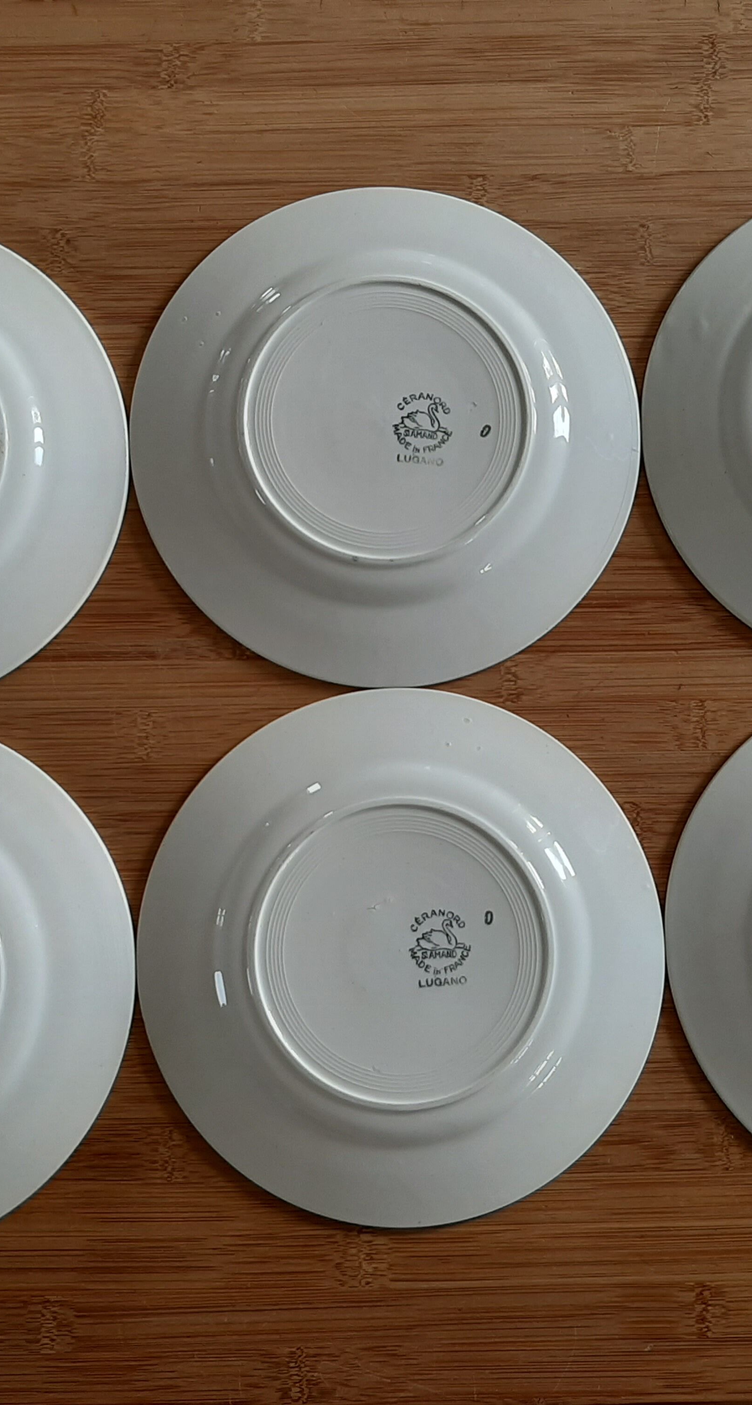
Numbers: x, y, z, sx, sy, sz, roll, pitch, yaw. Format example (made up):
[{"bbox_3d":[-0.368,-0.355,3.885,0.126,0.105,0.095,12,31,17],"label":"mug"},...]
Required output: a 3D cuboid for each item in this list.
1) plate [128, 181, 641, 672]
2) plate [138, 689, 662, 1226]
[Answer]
[{"bbox_3d":[0.004,-0.106,0.541,0.200,0.019,0.200,0,83,0],"label":"plate"},{"bbox_3d":[0.010,0.092,0.518,0.200,0.019,0.200,0,83,0],"label":"plate"}]

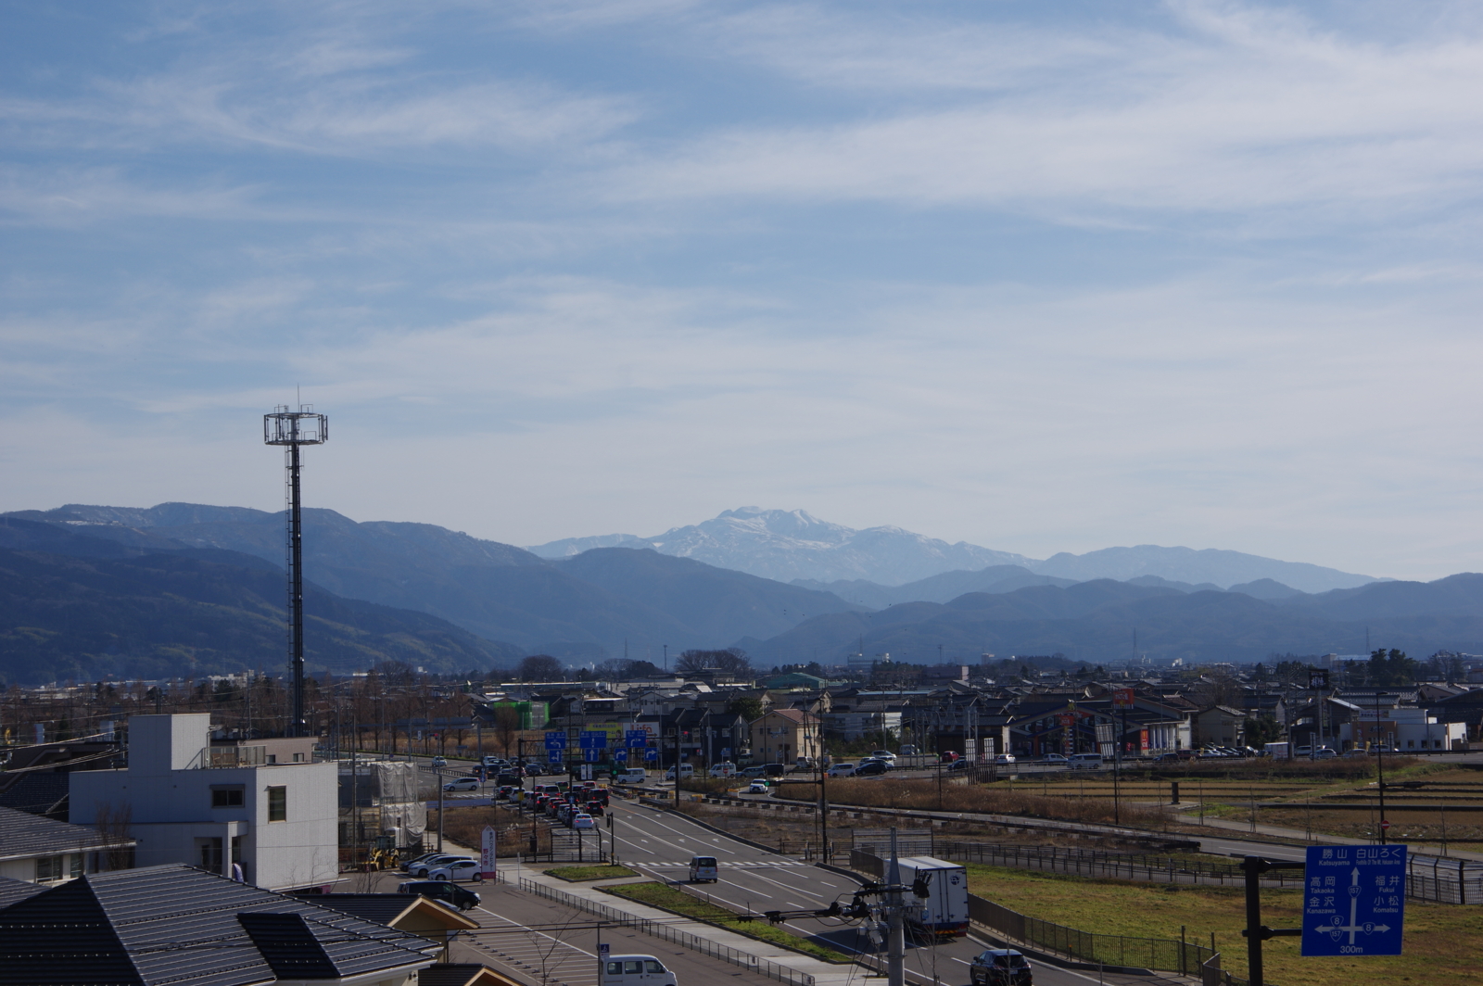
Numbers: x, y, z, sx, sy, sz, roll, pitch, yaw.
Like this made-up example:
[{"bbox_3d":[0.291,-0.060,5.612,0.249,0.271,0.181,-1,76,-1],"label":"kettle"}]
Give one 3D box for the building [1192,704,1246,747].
[{"bbox_3d":[76.900,37.700,476.000,6.800,7.000,8.500,-2,-4,20],"label":"building"}]

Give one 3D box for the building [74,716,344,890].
[{"bbox_3d":[-38.687,22.096,214.000,14.600,12.000,12.600,-2,-4,20],"label":"building"}]

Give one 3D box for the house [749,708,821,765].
[{"bbox_3d":[6.600,36.100,441.000,7.800,8.000,9.200,-2,-4,23],"label":"house"}]

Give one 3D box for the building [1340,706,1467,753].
[{"bbox_3d":[100.100,35.800,448.300,16.000,6.400,14.000,-3,-4,25],"label":"building"}]

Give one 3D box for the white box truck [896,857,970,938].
[{"bbox_3d":[9.800,22.100,162.400,2.480,3.750,10.200,-2,-4,-10],"label":"white box truck"}]

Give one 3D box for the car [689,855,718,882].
[{"bbox_3d":[-2.614,26.184,206.000,1.475,1.780,3.400,0,-4,-11],"label":"car"}]

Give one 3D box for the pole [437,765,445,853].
[{"bbox_3d":[-23.738,25.248,234.000,0.380,6.900,0.380,-1,-4,0],"label":"pole"}]

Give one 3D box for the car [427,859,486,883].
[{"bbox_3d":[-20.134,26.714,209.500,4.030,1.490,1.700,0,-4,-16],"label":"car"}]

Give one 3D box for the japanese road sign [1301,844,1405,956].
[{"bbox_3d":[19.014,12.637,92.000,3.300,3.350,0.120,0,5,-12],"label":"japanese road sign"}]

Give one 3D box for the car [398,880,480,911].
[{"bbox_3d":[-18.643,24.887,183.000,4.820,1.770,1.780,0,-4,-16],"label":"car"}]

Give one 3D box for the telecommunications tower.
[{"bbox_3d":[-39.802,11.396,265.000,5.700,38.700,5.700,-1,-4,0],"label":"telecommunications tower"}]

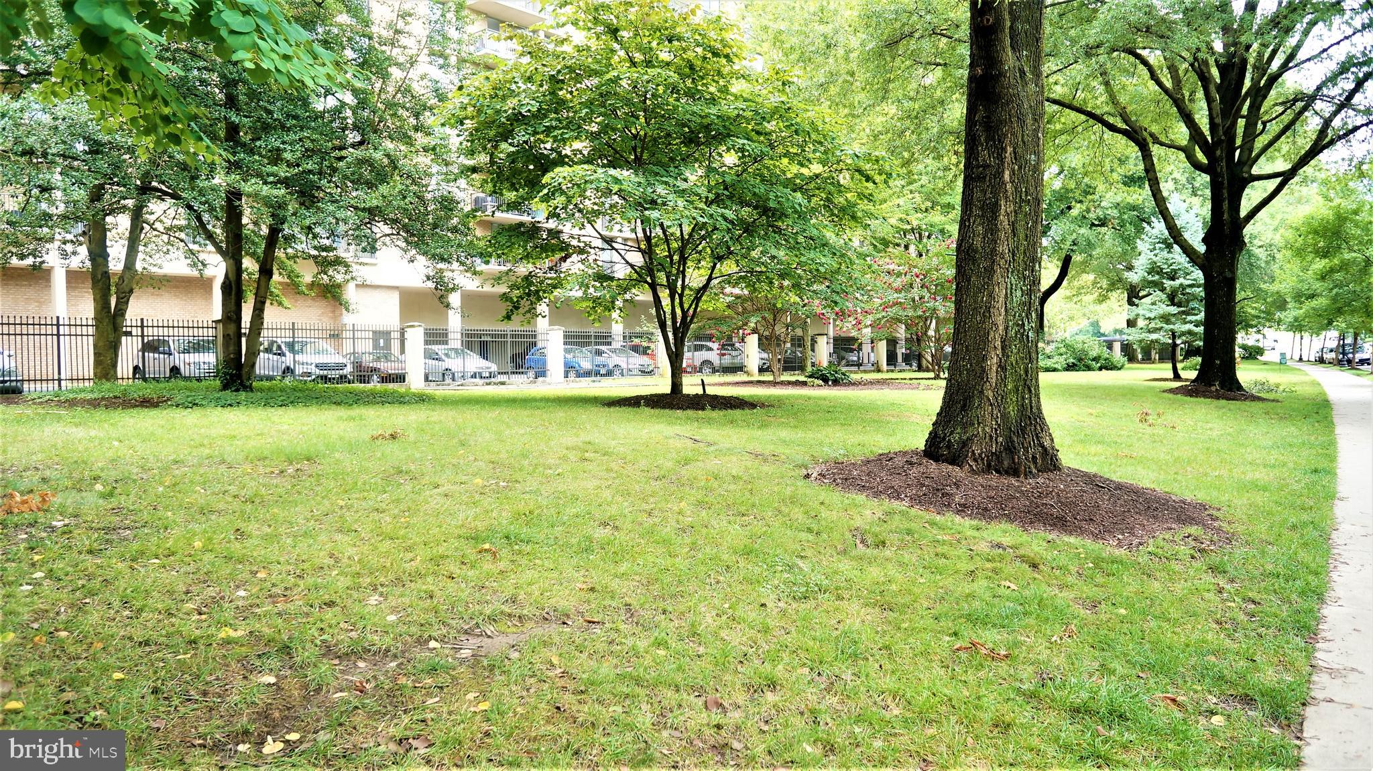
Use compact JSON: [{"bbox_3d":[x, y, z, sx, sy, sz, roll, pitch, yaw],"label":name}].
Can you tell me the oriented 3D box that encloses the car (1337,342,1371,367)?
[{"bbox_3d":[48.555,-2.283,63.500,1.820,1.700,4.600,1,3,33],"label":"car"}]

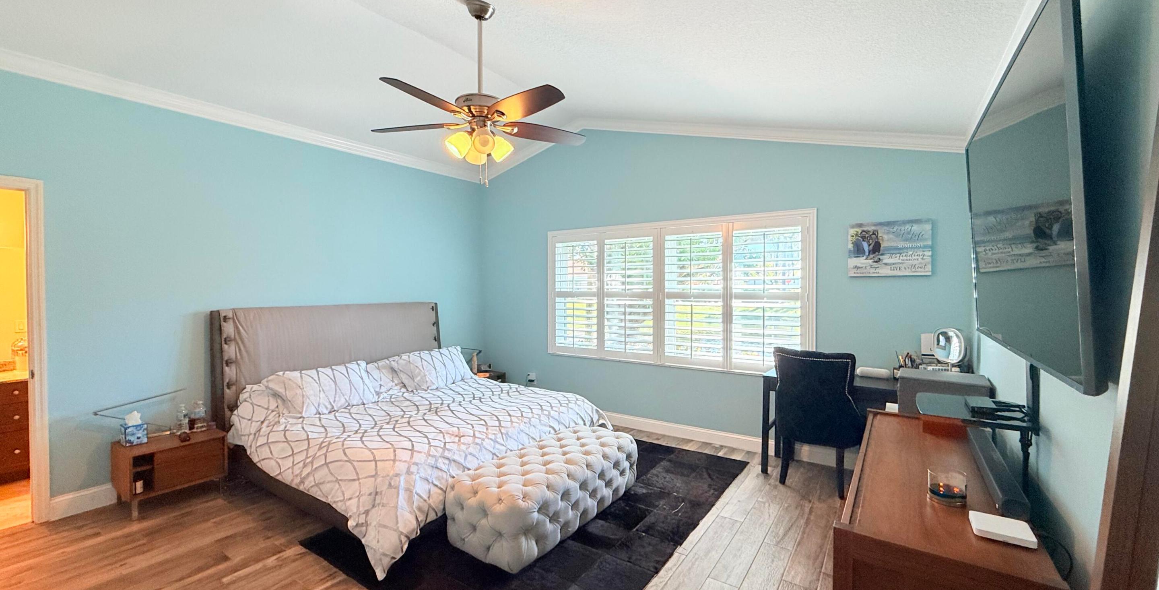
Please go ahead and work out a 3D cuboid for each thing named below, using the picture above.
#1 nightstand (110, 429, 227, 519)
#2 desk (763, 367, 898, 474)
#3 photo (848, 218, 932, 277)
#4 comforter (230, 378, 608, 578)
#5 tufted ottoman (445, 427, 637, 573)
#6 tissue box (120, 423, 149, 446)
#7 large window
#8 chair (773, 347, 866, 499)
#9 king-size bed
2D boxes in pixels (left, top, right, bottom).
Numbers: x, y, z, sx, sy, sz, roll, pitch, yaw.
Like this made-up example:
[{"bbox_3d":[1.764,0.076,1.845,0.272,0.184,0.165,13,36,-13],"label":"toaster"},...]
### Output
[{"bbox_3d":[-2.780,1.189,3.191,0.462,0.417,0.497,1,2,34],"label":"nightstand"},{"bbox_3d":[2.005,1.011,3.483,1.160,0.751,0.437,1,2,34],"label":"desk"},{"bbox_3d":[2.307,-0.344,3.503,0.528,0.417,0.035,1,2,34],"label":"photo"},{"bbox_3d":[-1.164,1.033,3.722,2.078,0.582,2.169,1,2,34],"label":"comforter"},{"bbox_3d":[-0.175,1.188,3.023,0.527,0.402,1.300,1,2,34],"label":"tufted ottoman"},{"bbox_3d":[-2.961,0.919,3.119,0.126,0.128,0.105,1,2,34],"label":"tissue box"},{"bbox_3d":[0.786,-0.009,4.566,2.721,1.385,0.090,1,2,34],"label":"large window"},{"bbox_3d":[1.798,0.894,3.514,0.557,0.984,0.602,1,2,34],"label":"chair"},{"bbox_3d":[-1.276,0.748,3.791,2.289,1.270,2.128,1,2,34],"label":"king-size bed"}]

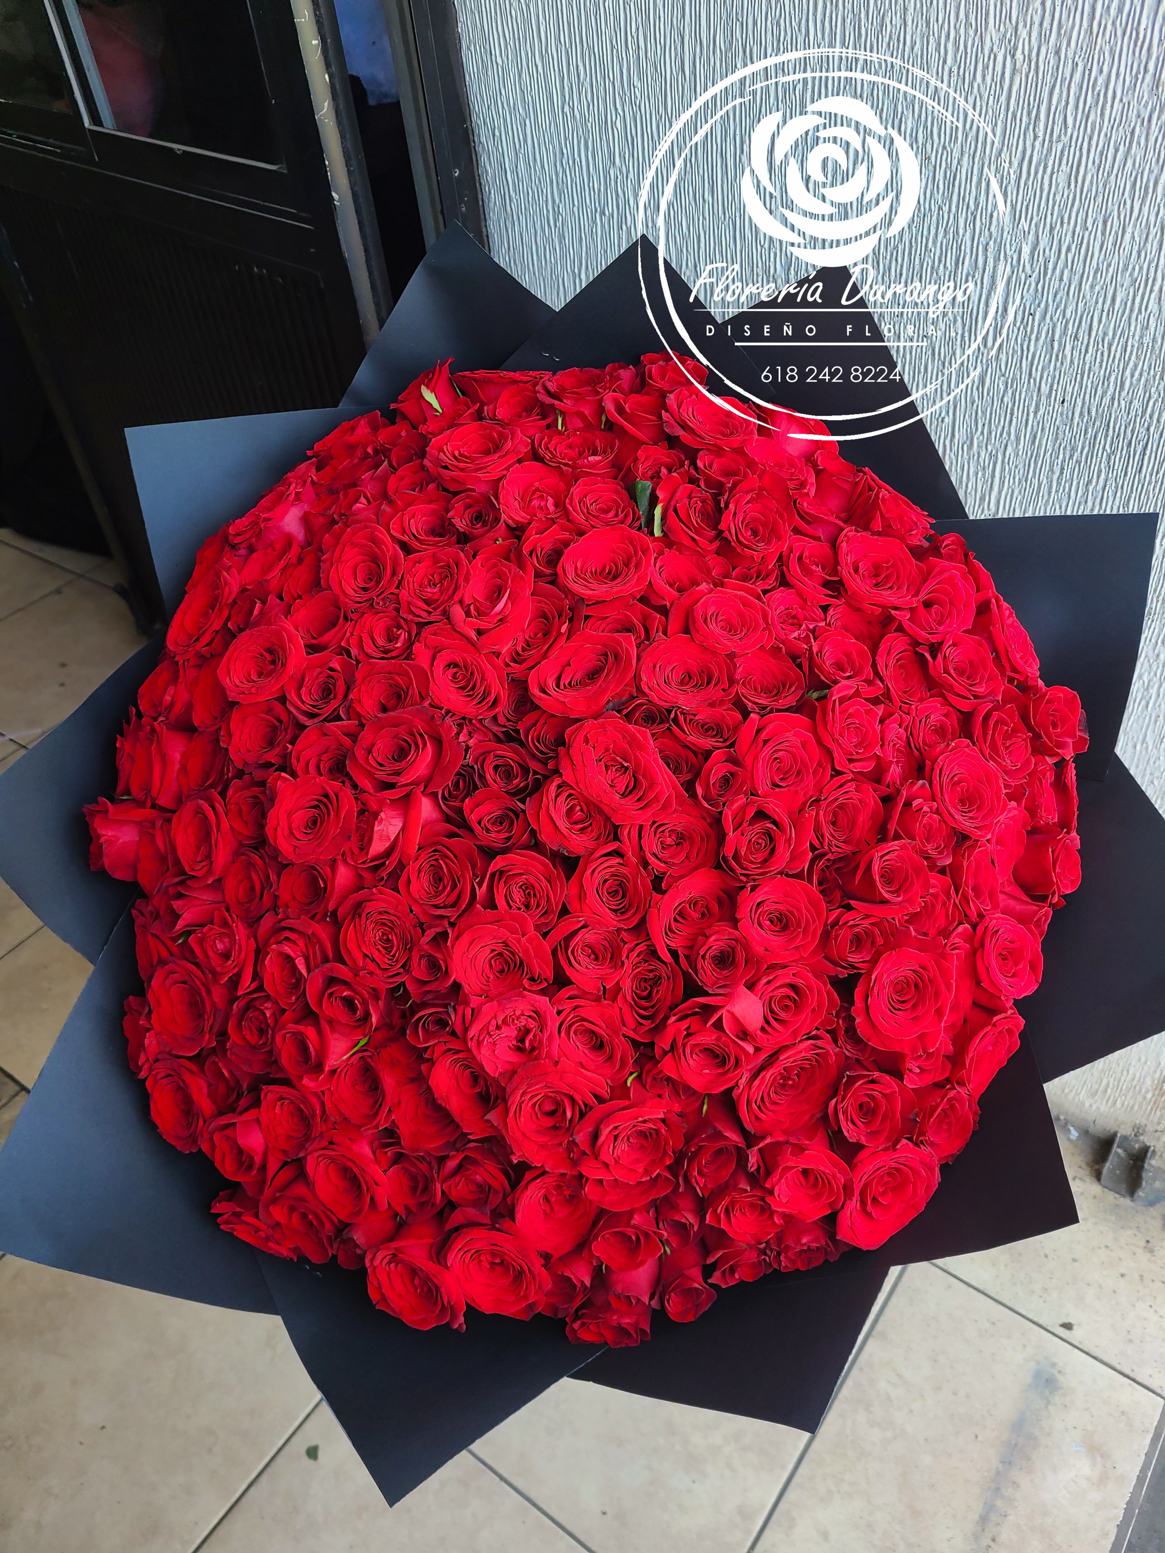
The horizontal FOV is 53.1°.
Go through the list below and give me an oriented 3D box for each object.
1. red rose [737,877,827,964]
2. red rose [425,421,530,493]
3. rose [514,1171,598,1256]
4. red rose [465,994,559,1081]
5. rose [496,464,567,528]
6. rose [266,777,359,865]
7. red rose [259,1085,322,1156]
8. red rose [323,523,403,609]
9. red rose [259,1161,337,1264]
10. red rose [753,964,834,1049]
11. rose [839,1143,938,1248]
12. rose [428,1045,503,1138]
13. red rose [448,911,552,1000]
[{"bbox_3d":[0.138,0.103,0.820,0.062,0.049,0.062,0,75,1],"label":"red rose"},{"bbox_3d":[-0.078,-0.238,0.880,0.069,0.045,0.069,0,60,-1],"label":"red rose"},{"bbox_3d":[-0.016,0.274,0.731,0.055,0.044,0.055,0,80,3],"label":"rose"},{"bbox_3d":[-0.048,0.178,0.800,0.060,0.060,0.044,-4,0,3],"label":"red rose"},{"bbox_3d":[-0.040,-0.226,0.936,0.057,0.042,0.057,-1,59,1],"label":"rose"},{"bbox_3d":[-0.179,0.028,0.769,0.059,0.048,0.059,0,80,6],"label":"rose"},{"bbox_3d":[-0.190,0.224,0.760,0.046,0.046,0.036,0,0,9],"label":"red rose"},{"bbox_3d":[-0.158,-0.152,0.855,0.060,0.045,0.060,5,85,13],"label":"red rose"},{"bbox_3d":[-0.206,0.317,0.860,0.066,0.066,0.052,-1,21,7],"label":"red rose"},{"bbox_3d":[0.145,0.163,0.820,0.059,0.046,0.059,0,74,0],"label":"red rose"},{"bbox_3d":[0.214,0.294,0.830,0.076,0.076,0.053,-18,14,-12],"label":"rose"},{"bbox_3d":[-0.088,0.228,0.830,0.064,0.050,0.064,0,64,-22],"label":"rose"},{"bbox_3d":[-0.052,0.120,0.785,0.064,0.045,0.064,-2,76,10],"label":"red rose"}]

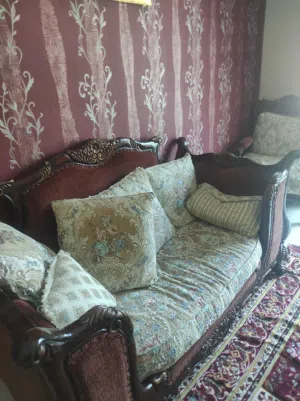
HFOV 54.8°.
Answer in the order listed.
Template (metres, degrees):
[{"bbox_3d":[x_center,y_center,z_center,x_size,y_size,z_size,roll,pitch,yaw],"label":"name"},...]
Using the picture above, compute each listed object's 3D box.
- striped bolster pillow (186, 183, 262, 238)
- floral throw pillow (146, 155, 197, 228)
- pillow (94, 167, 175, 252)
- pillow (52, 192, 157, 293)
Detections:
[{"bbox_3d":[0.513,0.046,1.975,0.500,0.260,0.150,15,6,40],"label":"striped bolster pillow"},{"bbox_3d":[0.117,-0.016,1.879,0.465,0.465,0.140,-20,19,-30],"label":"floral throw pillow"},{"bbox_3d":[-0.064,0.112,1.627,0.140,0.470,0.470,-17,16,38],"label":"pillow"},{"bbox_3d":[-0.201,0.212,1.395,0.470,0.470,0.150,-5,14,-8],"label":"pillow"}]

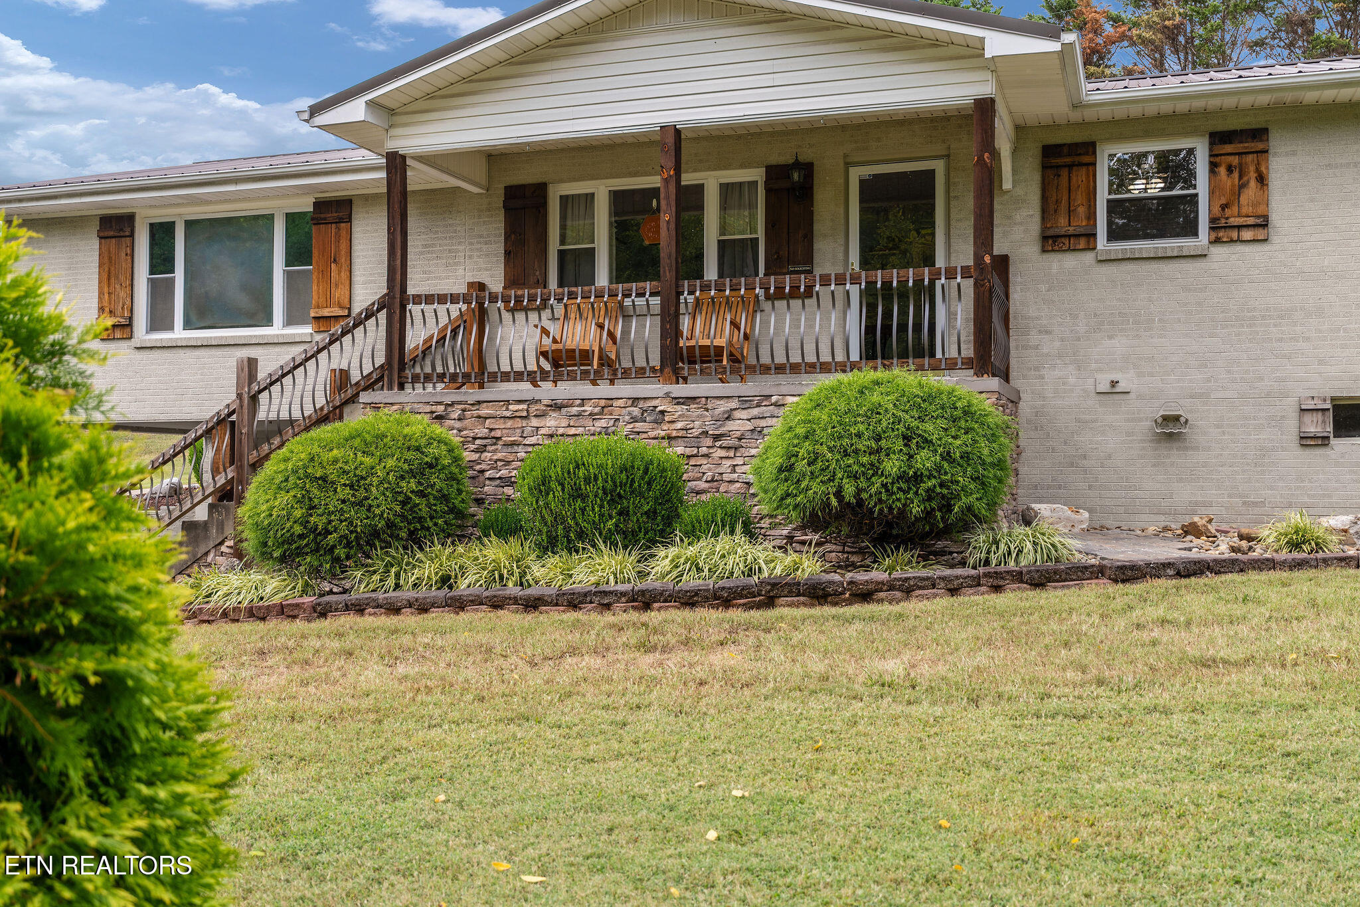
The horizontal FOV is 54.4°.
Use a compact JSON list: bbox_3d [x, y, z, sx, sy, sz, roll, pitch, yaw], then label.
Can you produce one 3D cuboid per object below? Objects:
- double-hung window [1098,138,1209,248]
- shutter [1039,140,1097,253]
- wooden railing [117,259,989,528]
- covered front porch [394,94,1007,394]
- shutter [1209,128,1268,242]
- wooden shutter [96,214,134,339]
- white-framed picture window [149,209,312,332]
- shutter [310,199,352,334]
[{"bbox_3d":[4.180,-2.300,11.699,0.926,0.953,0.110,0,-1,19],"label":"double-hung window"},{"bbox_3d":[3.499,-2.304,11.882,0.465,0.967,0.050,0,-1,19],"label":"shutter"},{"bbox_3d":[-1.272,-0.287,12.523,8.532,2.375,1.779,0,-1,19],"label":"wooden railing"},{"bbox_3d":[0.139,-1.664,12.106,5.544,2.227,1.799,0,-1,19],"label":"covered front porch"},{"bbox_3d":[4.830,-2.313,11.421,0.472,0.968,0.050,0,-1,19],"label":"shutter"},{"bbox_3d":[-6.559,-2.043,15.358,0.468,1.427,0.050,0,-1,19],"label":"wooden shutter"},{"bbox_3d":[-5.090,-2.026,14.907,2.347,1.392,0.120,0,-1,19],"label":"white-framed picture window"},{"bbox_3d":[-3.796,-2.048,14.401,0.468,1.417,0.050,0,-1,19],"label":"shutter"}]

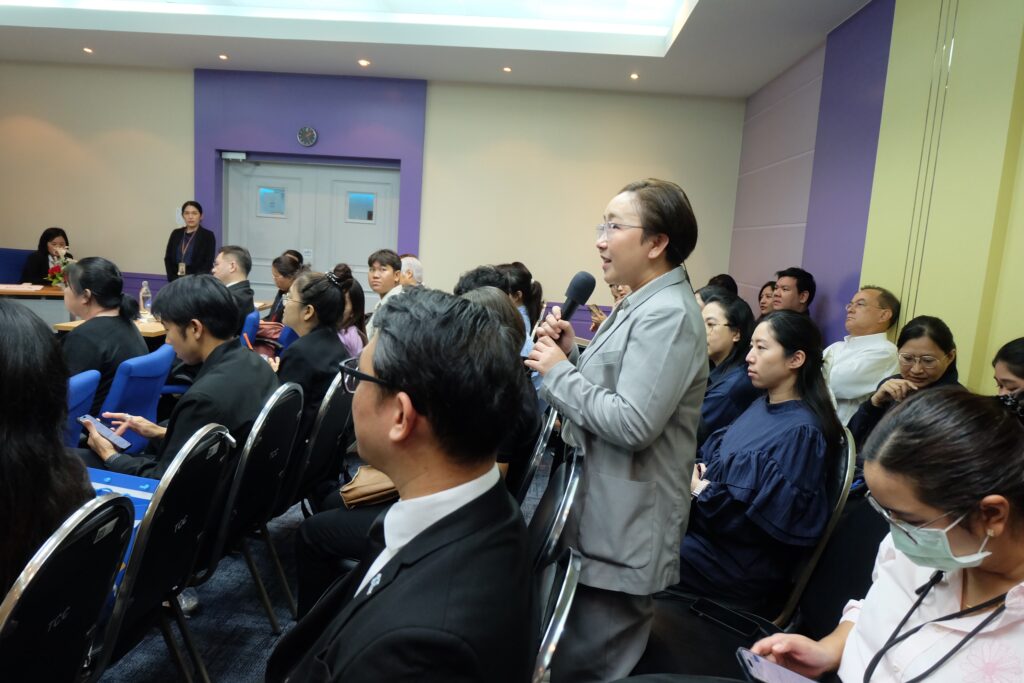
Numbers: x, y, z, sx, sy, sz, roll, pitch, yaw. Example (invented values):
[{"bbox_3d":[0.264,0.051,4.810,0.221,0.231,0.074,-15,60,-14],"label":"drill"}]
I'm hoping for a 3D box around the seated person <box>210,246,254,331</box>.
[{"bbox_3d":[-1.942,0.057,4.172,0.780,1.292,0.500,2,8,-13],"label":"seated person"}]

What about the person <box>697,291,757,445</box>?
[{"bbox_3d":[0.618,0.433,2.724,0.800,1.254,0.500,2,8,-8],"label":"person"}]

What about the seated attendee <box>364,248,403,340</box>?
[{"bbox_3d":[-0.889,0.165,3.686,0.720,1.320,0.500,1,8,-14],"label":"seated attendee"}]

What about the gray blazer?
[{"bbox_3d":[0.232,0.191,1.502,0.370,0.740,0.450,3,8,-5],"label":"gray blazer"}]

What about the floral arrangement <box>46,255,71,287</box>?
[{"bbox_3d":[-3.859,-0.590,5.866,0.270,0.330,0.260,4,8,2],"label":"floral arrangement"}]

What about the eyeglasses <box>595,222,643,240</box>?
[{"bbox_3d":[0.268,-0.241,1.528,0.145,0.045,0.142,1,8,-17],"label":"eyeglasses"}]

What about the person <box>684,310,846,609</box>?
[{"bbox_3d":[0.600,0.520,2.067,0.680,1.250,0.500,3,8,1],"label":"person"}]

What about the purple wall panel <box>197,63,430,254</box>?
[{"bbox_3d":[-1.948,-1.063,6.568,2.175,2.853,0.120,4,8,2],"label":"purple wall panel"}]

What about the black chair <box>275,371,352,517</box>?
[{"bbox_3d":[-0.971,0.506,2.657,0.560,0.930,0.450,4,8,2],"label":"black chair"}]

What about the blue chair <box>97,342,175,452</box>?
[{"bbox_3d":[-1.700,0.476,2.677,0.600,0.900,0.560,3,8,-1],"label":"blue chair"}]

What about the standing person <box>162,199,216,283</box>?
[{"bbox_3d":[-2.908,-0.445,6.179,0.460,1.619,0.280,3,8,-4],"label":"standing person"}]

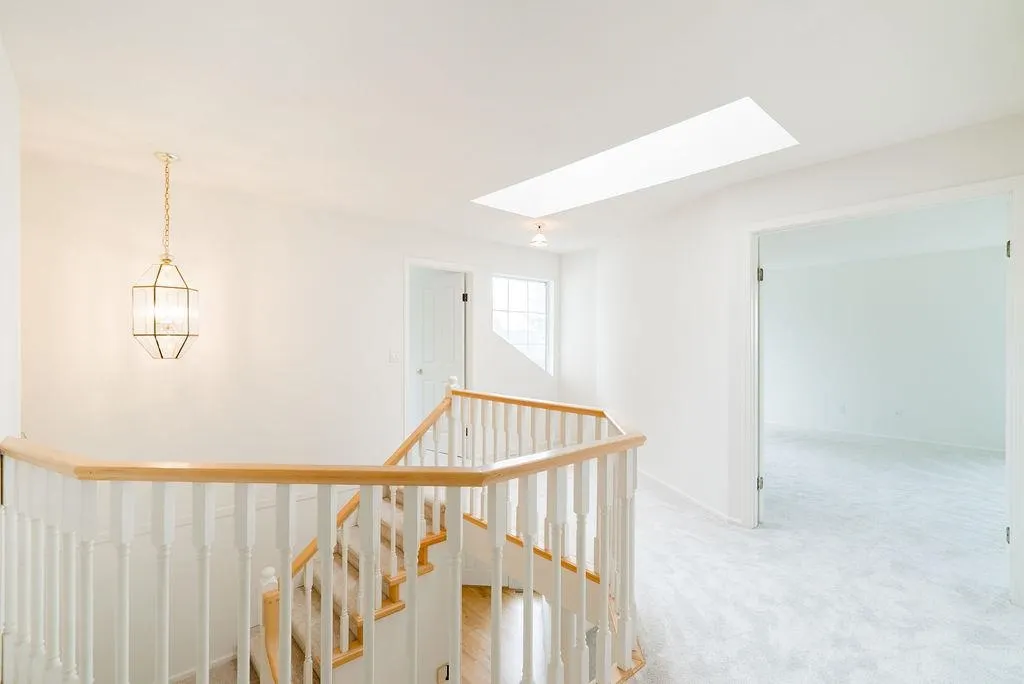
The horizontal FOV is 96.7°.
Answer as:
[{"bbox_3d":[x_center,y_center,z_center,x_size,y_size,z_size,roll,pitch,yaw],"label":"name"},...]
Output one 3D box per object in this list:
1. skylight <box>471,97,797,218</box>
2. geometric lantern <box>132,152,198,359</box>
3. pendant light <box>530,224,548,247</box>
[{"bbox_3d":[0.656,-1.170,3.130,0.735,0.100,2.110,0,0,-42],"label":"skylight"},{"bbox_3d":[-2.100,-0.515,2.775,0.320,1.230,0.310,0,0,-37],"label":"geometric lantern"},{"bbox_3d":[0.263,-1.012,4.370,0.170,0.235,0.170,0,0,0],"label":"pendant light"}]

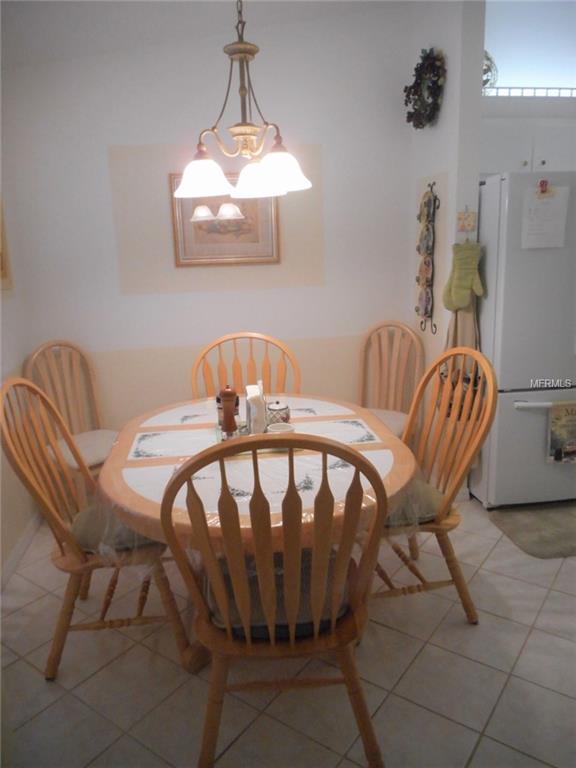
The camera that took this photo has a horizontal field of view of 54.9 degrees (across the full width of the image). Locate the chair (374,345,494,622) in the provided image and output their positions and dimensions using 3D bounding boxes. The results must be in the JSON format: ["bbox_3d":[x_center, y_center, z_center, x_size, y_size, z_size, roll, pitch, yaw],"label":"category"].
[{"bbox_3d":[0.450,0.396,2.210,0.602,1.025,0.550,-6,13,-16],"label":"chair"}]

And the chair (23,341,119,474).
[{"bbox_3d":[-1.074,0.288,2.995,0.566,1.010,0.440,9,17,42],"label":"chair"}]

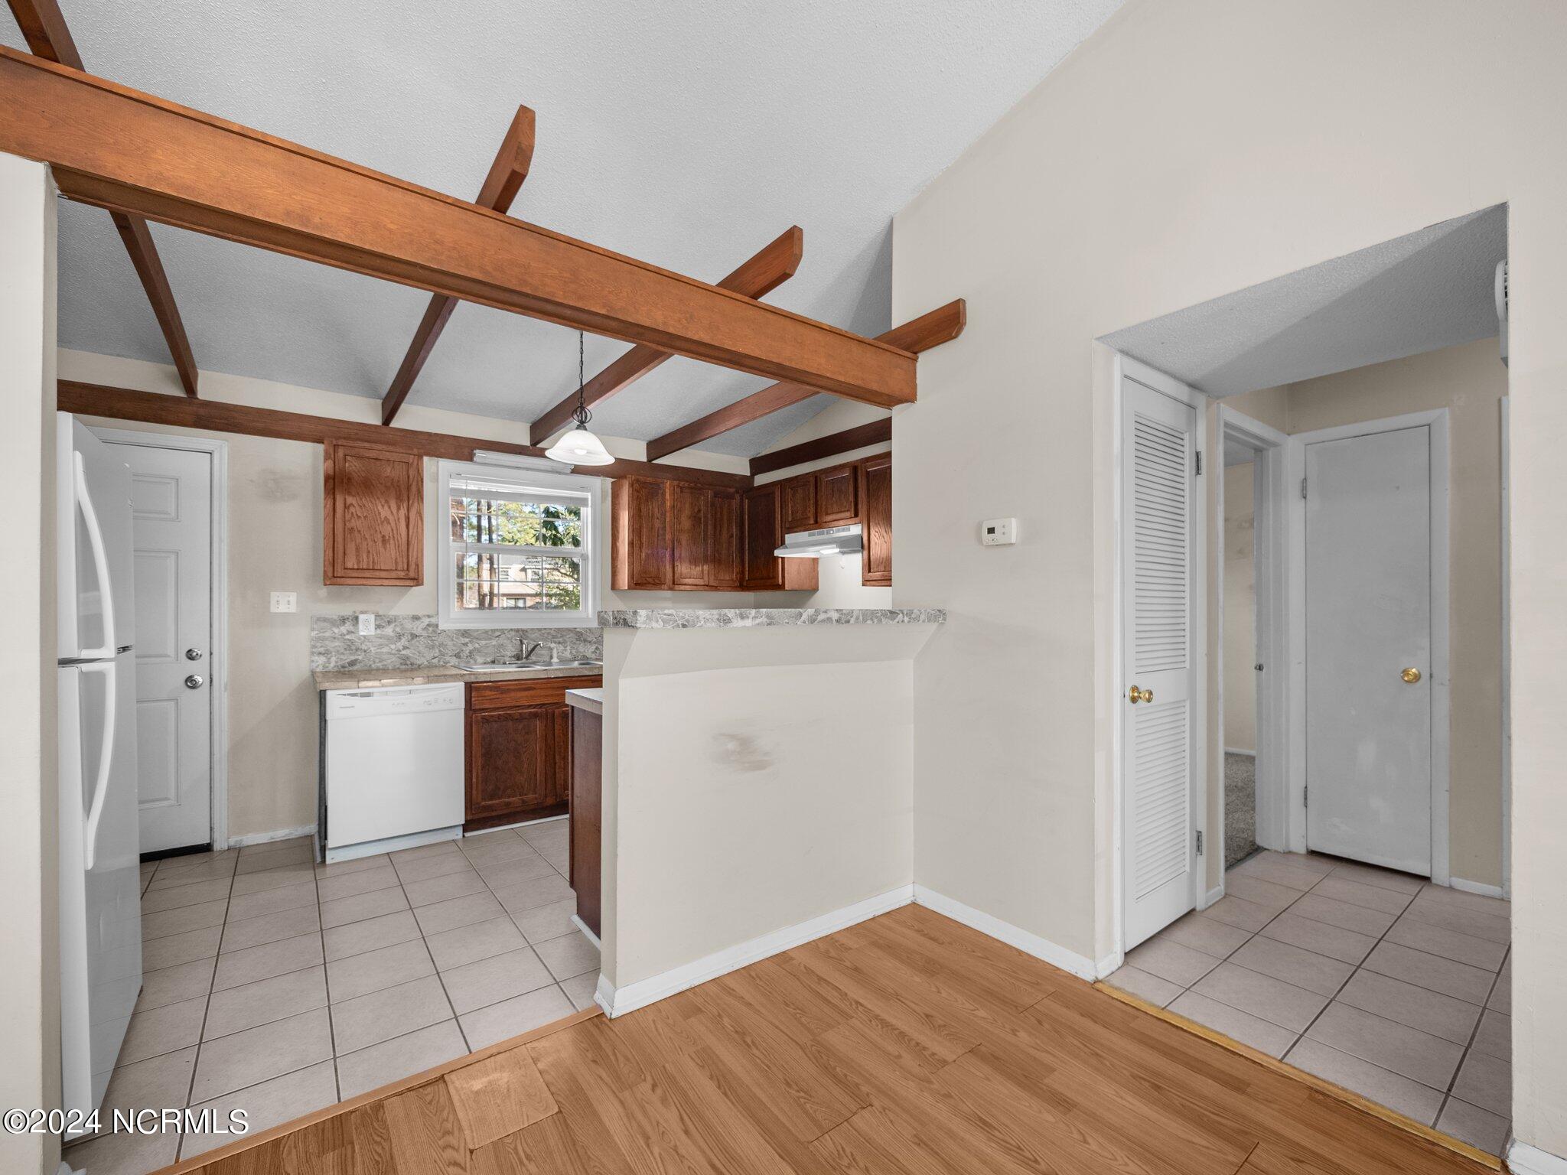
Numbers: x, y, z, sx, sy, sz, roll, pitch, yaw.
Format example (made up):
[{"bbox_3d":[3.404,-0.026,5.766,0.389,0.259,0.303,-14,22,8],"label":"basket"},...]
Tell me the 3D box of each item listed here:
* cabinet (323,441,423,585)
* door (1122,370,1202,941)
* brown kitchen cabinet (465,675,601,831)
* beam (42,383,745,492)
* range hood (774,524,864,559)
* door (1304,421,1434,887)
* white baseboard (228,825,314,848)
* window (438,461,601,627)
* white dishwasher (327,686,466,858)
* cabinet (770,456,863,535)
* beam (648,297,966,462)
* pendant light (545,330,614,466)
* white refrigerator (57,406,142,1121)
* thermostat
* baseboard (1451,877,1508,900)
[{"bbox_3d":[-2.304,-0.381,3.563,0.455,0.755,0.310,1,-1,-37],"label":"cabinet"},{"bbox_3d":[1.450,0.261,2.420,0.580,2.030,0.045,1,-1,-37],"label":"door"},{"bbox_3d":[-1.507,0.949,3.896,0.904,0.851,0.579,1,-1,-37],"label":"brown kitchen cabinet"},{"bbox_3d":[-1.901,-0.856,4.036,4.133,0.140,0.040,1,-1,-37],"label":"beam"},{"bbox_3d":[0.293,-0.288,4.080,0.455,0.173,0.752,1,-1,-37],"label":"range hood"},{"bbox_3d":[2.839,0.302,3.088,0.040,2.034,0.457,1,-1,-37],"label":"door"},{"bbox_3d":[-2.750,1.332,3.410,0.375,0.055,0.015,1,-1,-37],"label":"white baseboard"},{"bbox_3d":[-1.693,-0.244,4.139,1.000,1.010,0.099,1,-1,-37],"label":"window"},{"bbox_3d":[-2.154,0.922,3.501,0.605,0.860,0.590,1,-1,-37],"label":"white dishwasher"},{"bbox_3d":[0.351,-0.557,4.122,0.312,0.371,0.752,1,-1,-37],"label":"cabinet"},{"bbox_3d":[-0.136,-1.012,3.542,0.044,0.131,2.797,1,-1,-37],"label":"beam"},{"bbox_3d":[-0.981,-0.960,3.050,0.330,0.689,0.330,1,-1,-37],"label":"pendant light"},{"bbox_3d":[-2.116,0.450,1.583,0.728,1.673,0.708,1,-1,-37],"label":"white refrigerator"},{"bbox_3d":[0.791,-0.210,2.363,0.035,0.100,0.136,1,-1,-37],"label":"thermostat"},{"bbox_3d":[3.044,1.306,2.779,0.015,0.055,0.168,1,-1,-37],"label":"baseboard"}]

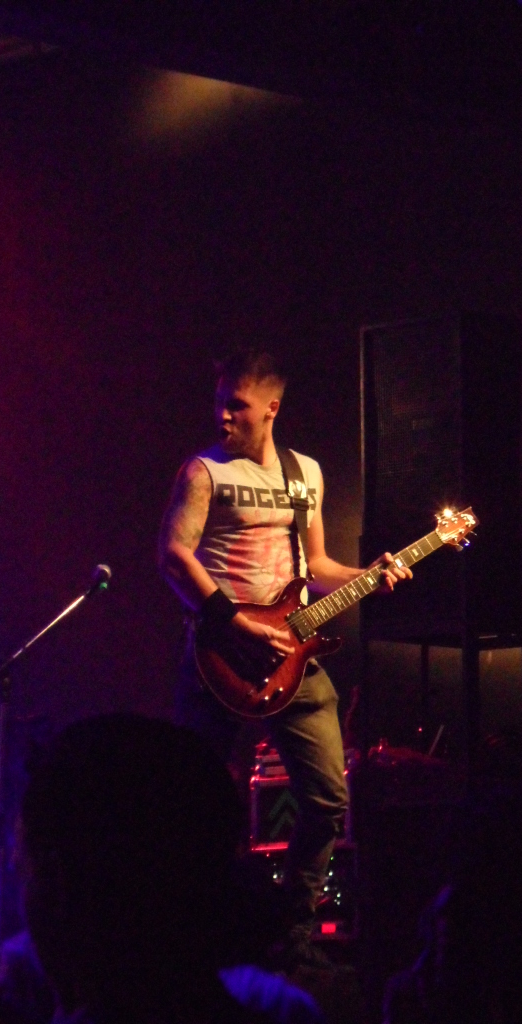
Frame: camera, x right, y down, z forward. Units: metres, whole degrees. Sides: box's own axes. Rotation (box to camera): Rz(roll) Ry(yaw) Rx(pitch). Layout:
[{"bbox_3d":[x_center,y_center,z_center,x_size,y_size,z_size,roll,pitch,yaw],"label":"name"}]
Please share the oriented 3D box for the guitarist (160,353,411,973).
[{"bbox_3d":[0.062,0.445,9.650,0.680,1.770,0.520,0,-1,-18],"label":"guitarist"}]

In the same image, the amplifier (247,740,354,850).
[{"bbox_3d":[0.155,1.090,13.500,0.420,0.420,0.320,0,-1,-7],"label":"amplifier"}]

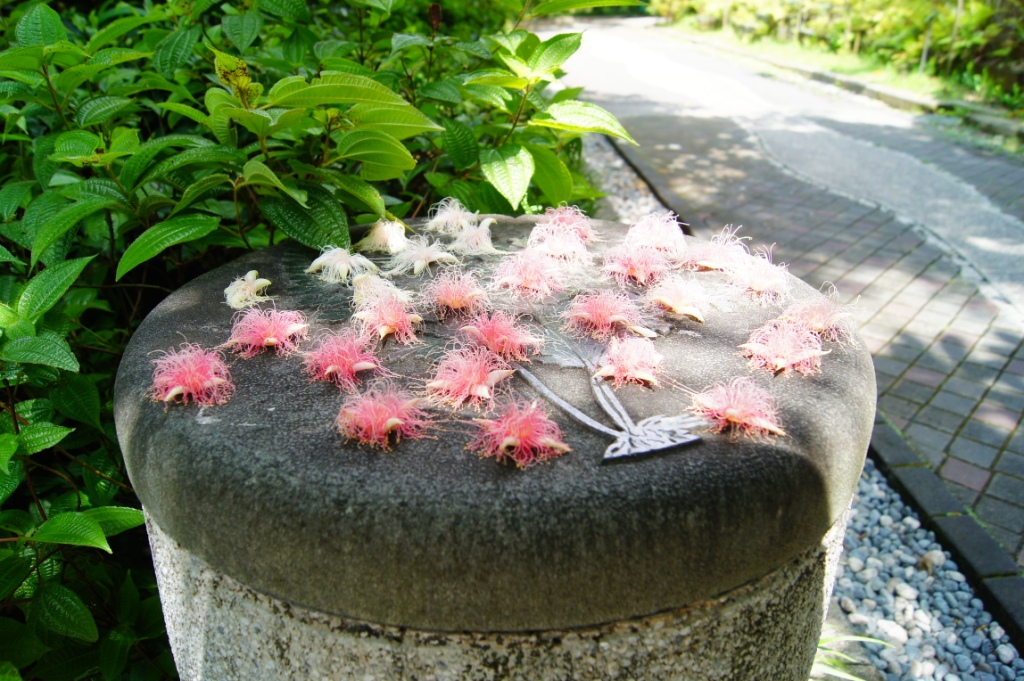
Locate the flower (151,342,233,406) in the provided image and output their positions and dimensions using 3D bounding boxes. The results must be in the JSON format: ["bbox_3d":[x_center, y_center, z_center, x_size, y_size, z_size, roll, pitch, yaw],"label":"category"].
[{"bbox_3d":[-0.219,0.018,0.519,0.054,0.032,0.052,-11,27,-23],"label":"flower"}]

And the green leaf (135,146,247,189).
[{"bbox_3d":[-0.344,-0.185,0.820,0.115,0.025,0.042,-12,27,-7],"label":"green leaf"}]

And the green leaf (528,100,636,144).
[{"bbox_3d":[0.087,-0.270,0.950,0.135,0.028,0.055,12,29,6],"label":"green leaf"}]

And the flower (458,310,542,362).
[{"bbox_3d":[-0.008,-0.010,0.549,0.061,0.025,0.061,1,24,0],"label":"flower"}]

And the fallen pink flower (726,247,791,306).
[{"bbox_3d":[0.194,-0.050,0.596,0.052,0.030,0.047,8,26,17],"label":"fallen pink flower"}]

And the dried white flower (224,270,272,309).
[{"bbox_3d":[-0.220,-0.045,0.638,0.038,0.025,0.038,1,24,0],"label":"dried white flower"}]

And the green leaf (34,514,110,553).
[{"bbox_3d":[-0.430,0.188,0.750,0.078,0.018,0.042,12,26,6],"label":"green leaf"}]

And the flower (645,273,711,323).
[{"bbox_3d":[0.133,-0.038,0.610,0.052,0.031,0.052,1,24,0],"label":"flower"}]

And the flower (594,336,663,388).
[{"bbox_3d":[0.083,0.011,0.539,0.048,0.027,0.045,4,25,9],"label":"flower"}]

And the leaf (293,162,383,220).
[{"bbox_3d":[-0.186,-0.160,0.820,0.115,0.025,0.050,29,30,9],"label":"leaf"}]

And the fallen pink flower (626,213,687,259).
[{"bbox_3d":[0.148,-0.107,0.782,0.056,0.033,0.056,-2,26,0],"label":"fallen pink flower"}]

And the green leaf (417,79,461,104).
[{"bbox_3d":[-0.107,-0.373,1.150,0.070,0.014,0.042,18,57,12],"label":"green leaf"}]

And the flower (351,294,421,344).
[{"bbox_3d":[-0.093,-0.021,0.567,0.051,0.029,0.051,1,24,0],"label":"flower"}]

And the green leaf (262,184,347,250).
[{"bbox_3d":[-0.213,-0.128,0.790,0.062,0.022,0.105,-15,54,-46],"label":"green leaf"}]

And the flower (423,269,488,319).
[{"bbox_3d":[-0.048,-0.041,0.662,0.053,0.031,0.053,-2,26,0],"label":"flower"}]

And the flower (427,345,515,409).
[{"bbox_3d":[-0.028,0.019,0.519,0.060,0.030,0.057,-1,25,-3],"label":"flower"}]

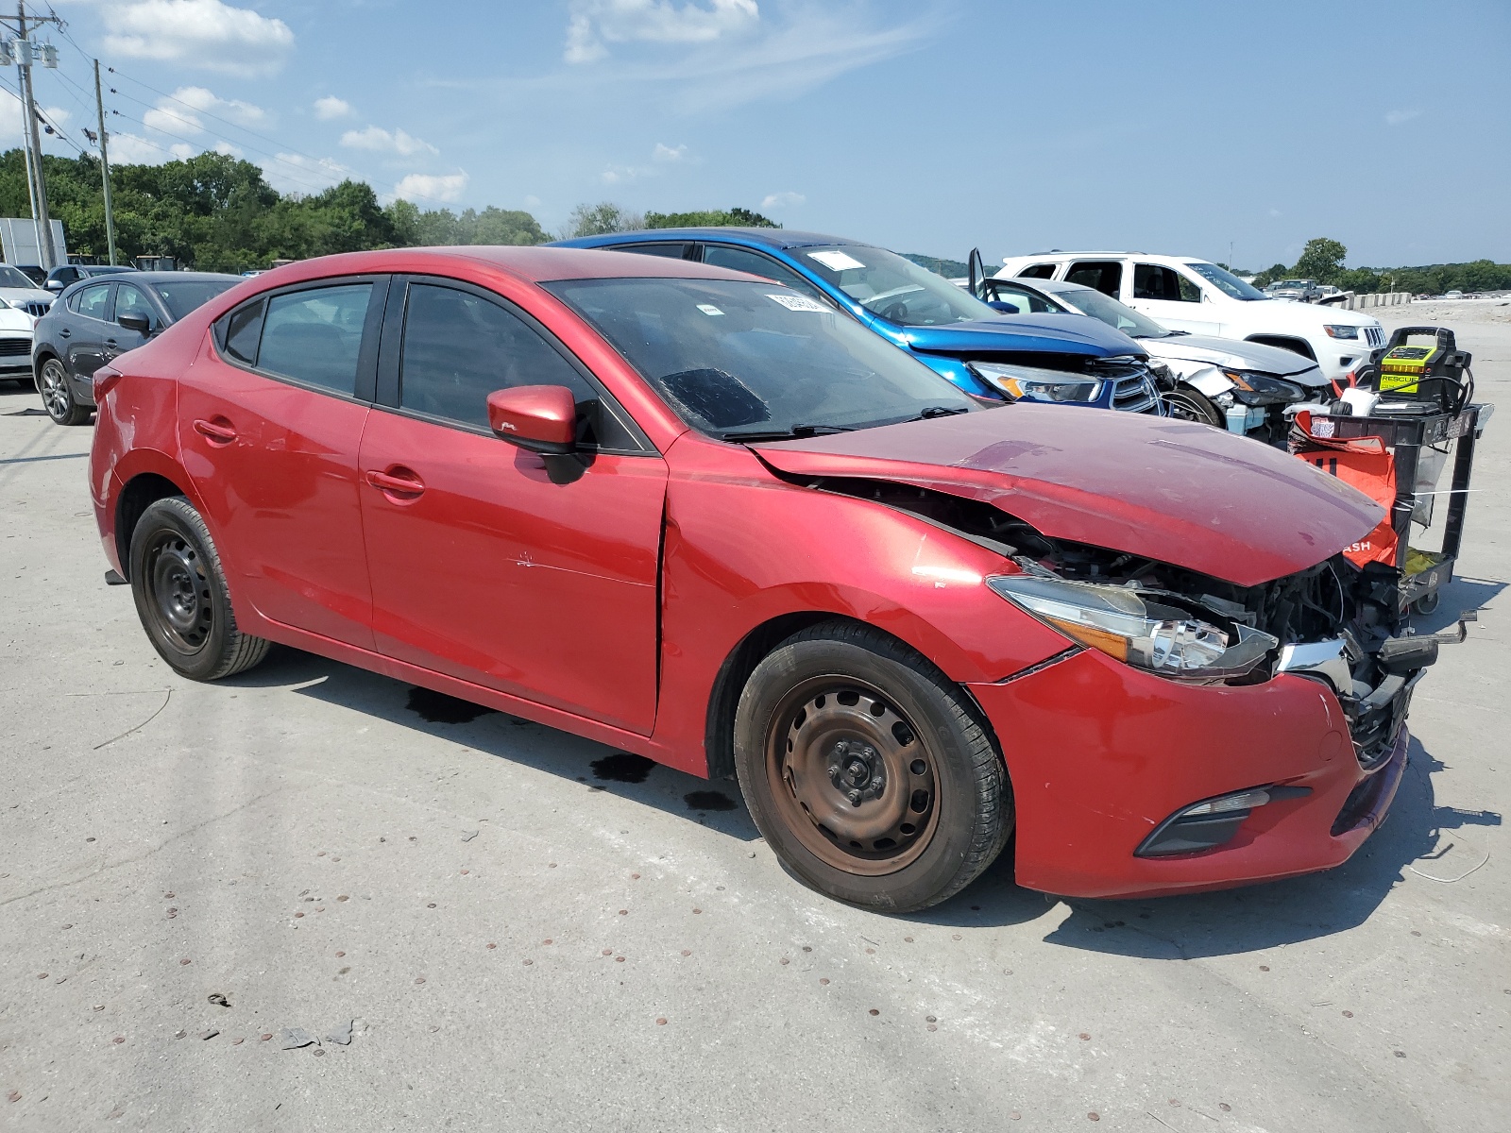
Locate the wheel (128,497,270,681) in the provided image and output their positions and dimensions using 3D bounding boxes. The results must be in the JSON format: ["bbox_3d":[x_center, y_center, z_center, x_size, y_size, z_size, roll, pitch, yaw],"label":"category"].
[{"bbox_3d":[-1.958,0.072,4.013,0.650,0.650,0.210,9,16,34],"label":"wheel"}]

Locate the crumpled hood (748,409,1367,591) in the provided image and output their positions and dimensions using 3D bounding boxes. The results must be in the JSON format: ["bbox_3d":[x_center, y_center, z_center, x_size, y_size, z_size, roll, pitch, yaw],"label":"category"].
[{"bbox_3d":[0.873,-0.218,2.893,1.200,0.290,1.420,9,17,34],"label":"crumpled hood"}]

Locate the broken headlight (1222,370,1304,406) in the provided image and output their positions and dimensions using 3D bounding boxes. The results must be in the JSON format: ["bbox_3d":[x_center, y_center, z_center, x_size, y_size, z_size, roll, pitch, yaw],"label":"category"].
[{"bbox_3d":[3.523,-1.237,7.850,0.480,0.250,0.400,11,18,39],"label":"broken headlight"}]

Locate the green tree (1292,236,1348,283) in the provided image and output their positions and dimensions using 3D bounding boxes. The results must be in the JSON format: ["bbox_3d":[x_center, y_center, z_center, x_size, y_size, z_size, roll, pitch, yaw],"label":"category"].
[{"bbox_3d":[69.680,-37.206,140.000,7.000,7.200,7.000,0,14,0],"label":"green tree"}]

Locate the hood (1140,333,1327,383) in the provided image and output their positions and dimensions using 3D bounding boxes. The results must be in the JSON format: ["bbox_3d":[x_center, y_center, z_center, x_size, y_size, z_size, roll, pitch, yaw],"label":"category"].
[{"bbox_3d":[3.780,-1.652,8.789,1.180,0.290,1.420,9,16,33],"label":"hood"}]

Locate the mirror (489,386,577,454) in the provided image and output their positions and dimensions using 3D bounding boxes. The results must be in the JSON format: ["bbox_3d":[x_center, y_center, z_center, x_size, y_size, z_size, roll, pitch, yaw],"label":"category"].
[{"bbox_3d":[-0.522,-0.343,2.686,0.145,0.150,0.200,9,17,34],"label":"mirror"}]

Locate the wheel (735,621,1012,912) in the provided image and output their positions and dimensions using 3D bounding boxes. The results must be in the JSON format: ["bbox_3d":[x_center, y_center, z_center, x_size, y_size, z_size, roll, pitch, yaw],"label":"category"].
[{"bbox_3d":[0.253,0.432,2.506,0.650,0.650,0.210,10,17,36],"label":"wheel"}]

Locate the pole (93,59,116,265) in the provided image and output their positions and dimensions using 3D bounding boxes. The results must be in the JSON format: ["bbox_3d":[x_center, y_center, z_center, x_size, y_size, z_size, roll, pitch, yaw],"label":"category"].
[{"bbox_3d":[-30.941,-17.912,54.238,0.280,11.799,0.280,-5,14,-28],"label":"pole"}]

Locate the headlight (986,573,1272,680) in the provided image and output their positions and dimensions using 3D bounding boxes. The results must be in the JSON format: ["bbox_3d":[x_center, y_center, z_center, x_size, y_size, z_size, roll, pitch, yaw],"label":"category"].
[{"bbox_3d":[0.757,0.125,2.268,0.520,0.220,0.400,9,17,34],"label":"headlight"}]

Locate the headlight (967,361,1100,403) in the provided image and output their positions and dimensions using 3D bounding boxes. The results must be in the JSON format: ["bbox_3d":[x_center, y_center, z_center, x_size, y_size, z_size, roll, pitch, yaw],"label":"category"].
[{"bbox_3d":[1.351,-0.891,5.502,0.530,0.200,0.420,10,17,36],"label":"headlight"}]

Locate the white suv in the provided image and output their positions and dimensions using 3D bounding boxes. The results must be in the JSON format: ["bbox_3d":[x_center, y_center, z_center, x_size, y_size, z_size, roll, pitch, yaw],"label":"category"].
[{"bbox_3d":[5.190,-3.030,14.350,4.820,1.770,1.950,10,17,35],"label":"white suv"}]

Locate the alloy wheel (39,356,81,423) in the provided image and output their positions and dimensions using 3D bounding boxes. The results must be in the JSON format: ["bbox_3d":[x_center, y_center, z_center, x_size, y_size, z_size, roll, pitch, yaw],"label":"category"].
[{"bbox_3d":[-6.843,-1.727,11.250,0.650,0.650,0.215,9,16,32],"label":"alloy wheel"}]

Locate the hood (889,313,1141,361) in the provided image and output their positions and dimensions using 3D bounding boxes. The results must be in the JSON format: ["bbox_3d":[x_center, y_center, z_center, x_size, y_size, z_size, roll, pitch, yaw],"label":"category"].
[{"bbox_3d":[1.723,-1.350,6.677,1.150,0.260,1.500,10,17,36],"label":"hood"}]

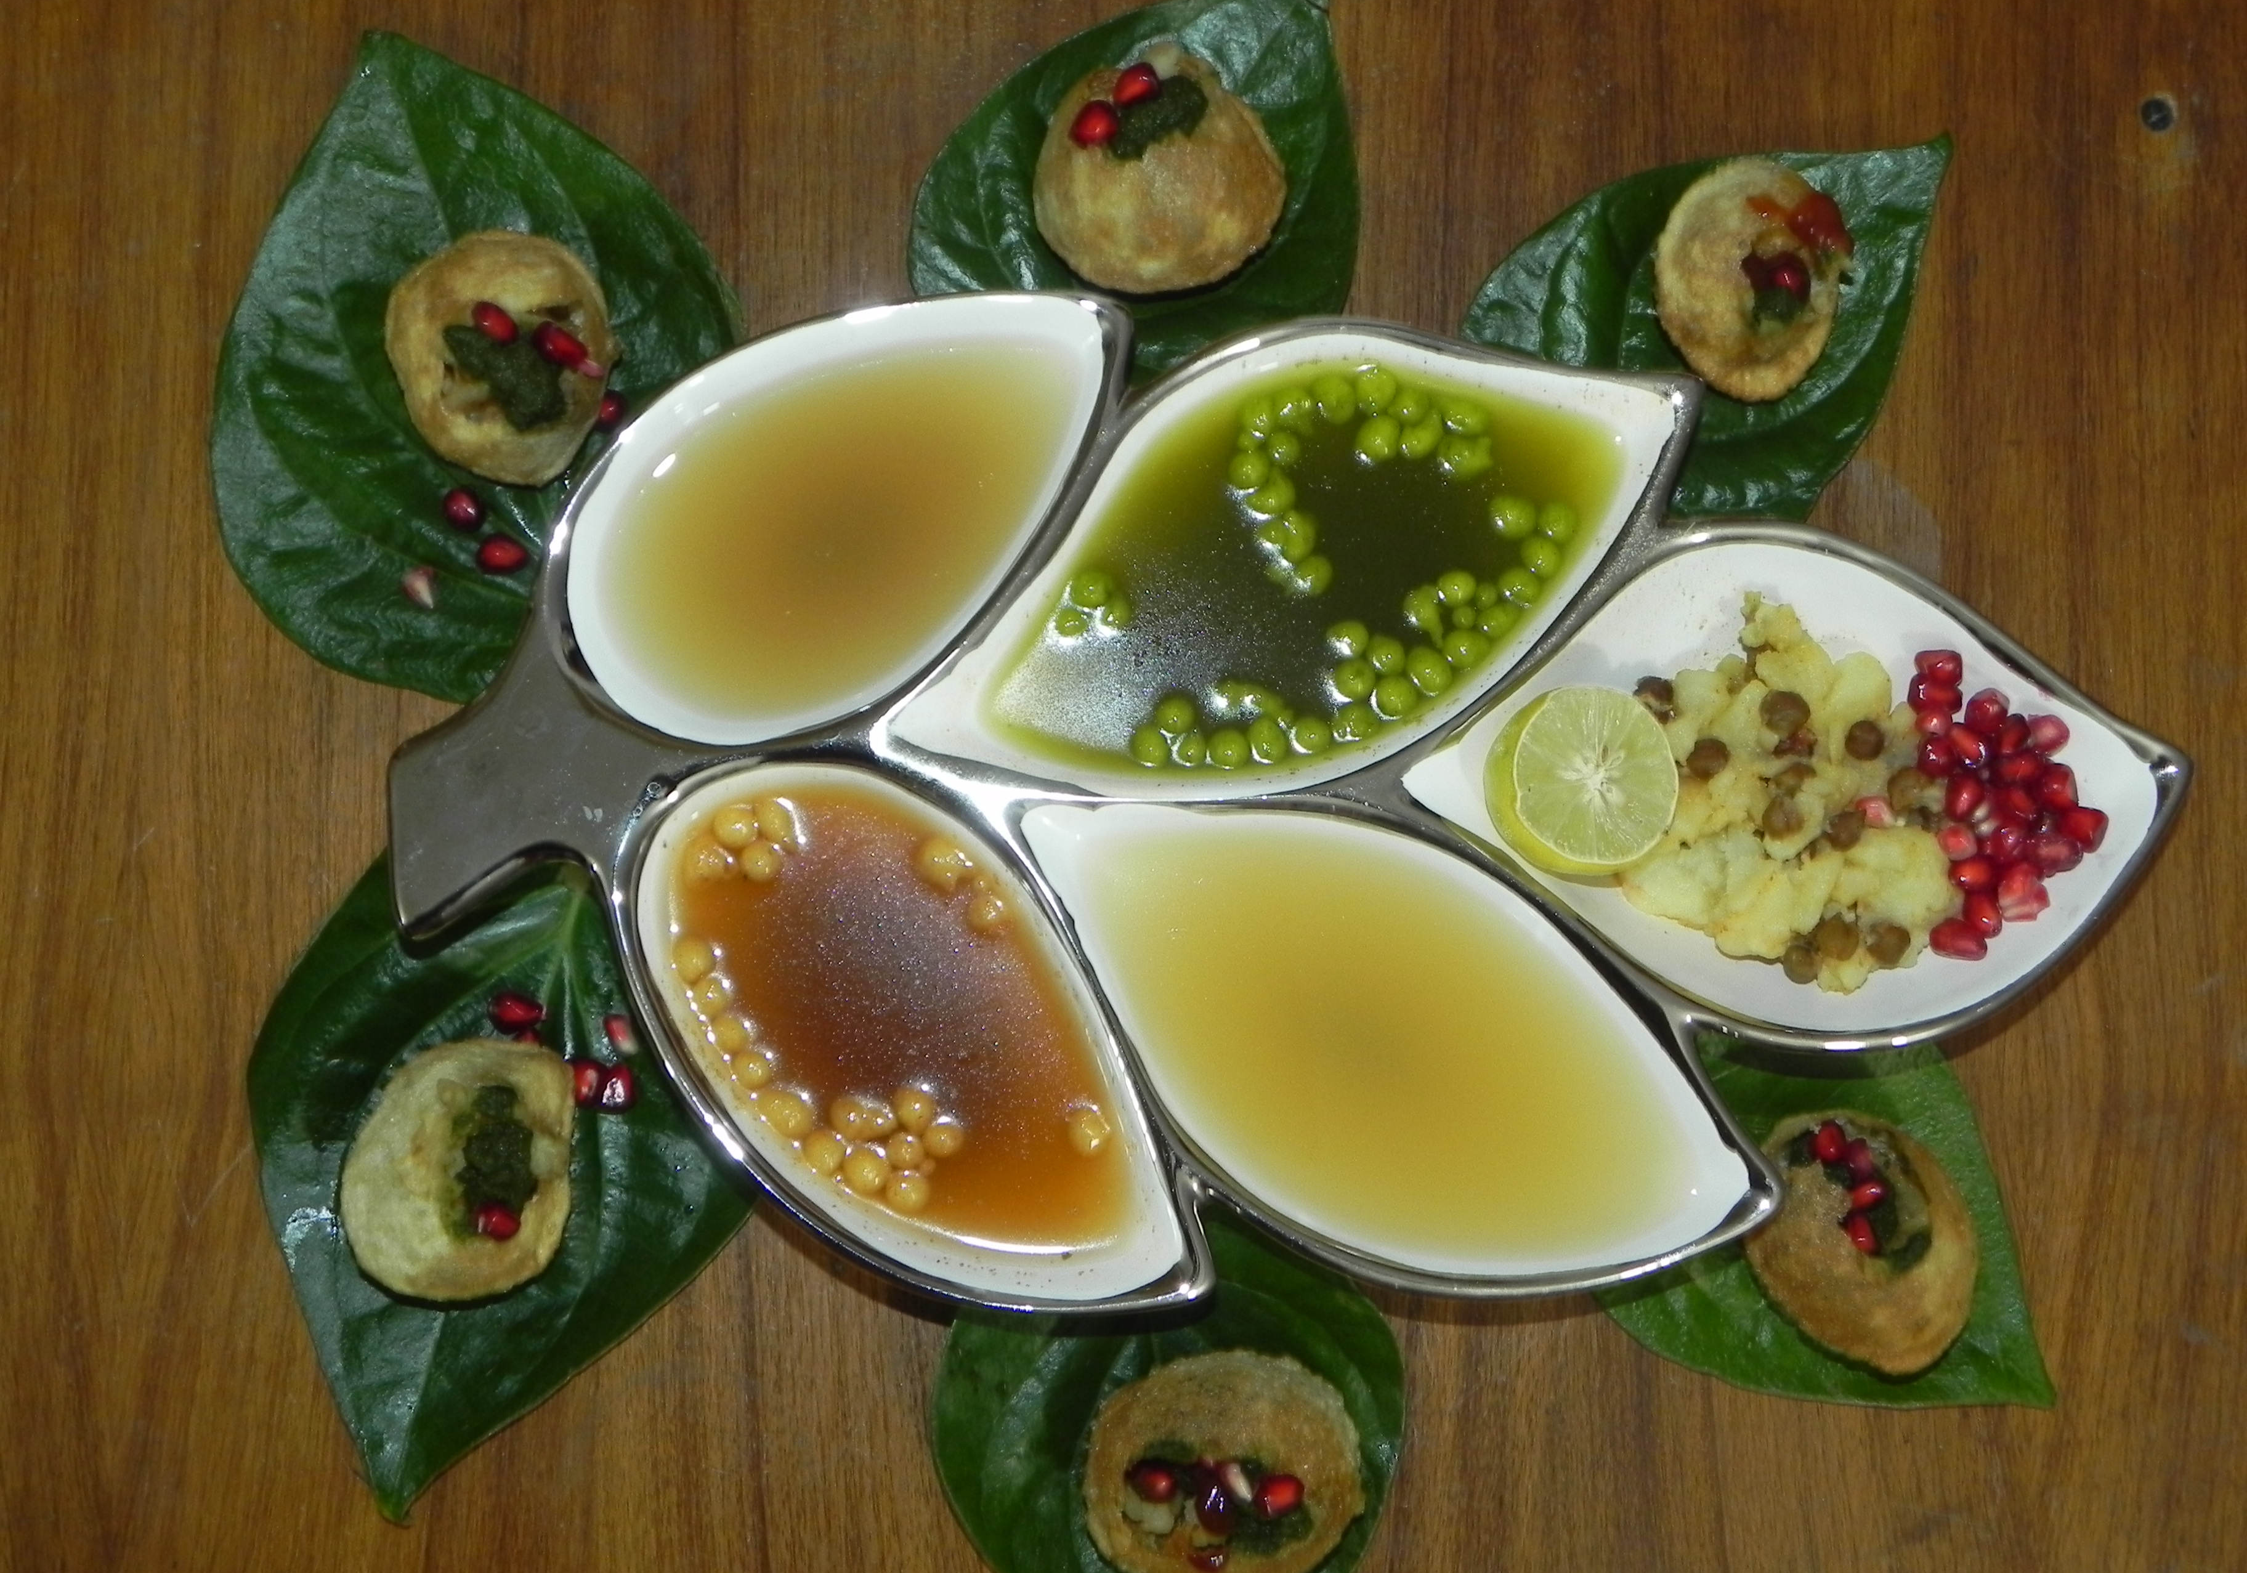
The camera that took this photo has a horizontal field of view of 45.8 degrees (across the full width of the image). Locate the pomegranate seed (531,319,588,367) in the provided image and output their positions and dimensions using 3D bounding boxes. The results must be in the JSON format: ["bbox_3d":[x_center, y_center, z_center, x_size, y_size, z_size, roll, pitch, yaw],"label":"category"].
[{"bbox_3d":[-0.121,-0.095,0.573,0.013,0.007,0.007,37,89,1],"label":"pomegranate seed"}]

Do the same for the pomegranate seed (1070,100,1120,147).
[{"bbox_3d":[-0.006,-0.142,0.572,0.009,0.009,0.011,37,89,1],"label":"pomegranate seed"}]

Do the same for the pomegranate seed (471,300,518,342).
[{"bbox_3d":[-0.135,-0.100,0.573,0.011,0.007,0.007,45,89,1],"label":"pomegranate seed"}]

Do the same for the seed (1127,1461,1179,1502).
[{"bbox_3d":[0.006,0.148,0.568,0.011,0.007,0.008,12,88,0],"label":"seed"}]

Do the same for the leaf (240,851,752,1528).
[{"bbox_3d":[-0.139,0.086,0.587,0.120,0.020,0.155,15,88,0],"label":"leaf"}]

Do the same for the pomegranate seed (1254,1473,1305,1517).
[{"bbox_3d":[0.033,0.151,0.567,0.011,0.007,0.008,-21,88,-1],"label":"pomegranate seed"}]

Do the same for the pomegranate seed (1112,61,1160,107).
[{"bbox_3d":[0.003,-0.151,0.573,0.011,0.007,0.008,-41,89,-1],"label":"pomegranate seed"}]

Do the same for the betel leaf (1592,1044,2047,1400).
[{"bbox_3d":[0.161,0.099,0.589,0.116,0.016,0.093,41,89,1],"label":"betel leaf"}]

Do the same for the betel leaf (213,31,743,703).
[{"bbox_3d":[-0.145,-0.095,0.593,0.126,0.020,0.154,-19,88,-1],"label":"betel leaf"}]

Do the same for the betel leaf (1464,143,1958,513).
[{"bbox_3d":[0.140,-0.109,0.594,0.113,0.018,0.088,-45,89,-1],"label":"betel leaf"}]

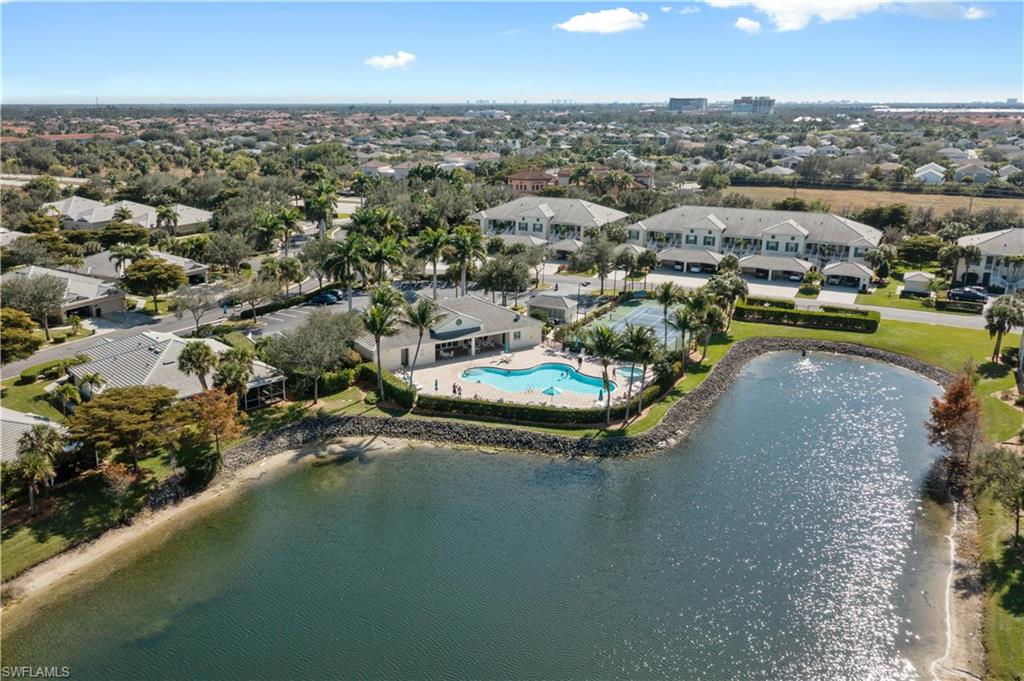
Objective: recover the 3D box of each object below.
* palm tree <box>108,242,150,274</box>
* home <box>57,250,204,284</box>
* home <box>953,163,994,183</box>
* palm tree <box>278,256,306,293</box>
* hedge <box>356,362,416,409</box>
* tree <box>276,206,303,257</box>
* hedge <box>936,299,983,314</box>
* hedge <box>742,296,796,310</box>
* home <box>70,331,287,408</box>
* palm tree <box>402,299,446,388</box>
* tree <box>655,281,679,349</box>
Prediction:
[{"bbox_3d":[-68.388,-12.166,142.026,6.500,9.600,6.500,0,17,0],"label":"palm tree"},{"bbox_3d":[-73.518,-13.998,154.907,26.000,5.700,14.800,7,18,21],"label":"home"},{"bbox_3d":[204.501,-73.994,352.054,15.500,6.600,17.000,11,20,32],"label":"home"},{"bbox_3d":[-38.940,-11.210,140.790,4.600,7.390,4.600,0,17,0],"label":"palm tree"},{"bbox_3d":[-14.790,5.230,95.330,2.000,1.900,11.200,-12,20,-35],"label":"hedge"},{"bbox_3d":[-48.810,-23.650,175.080,6.000,11.590,6.000,0,17,0],"label":"tree"},{"bbox_3d":[75.100,-5.601,133.617,7.100,1.400,1.200,7,18,21],"label":"hedge"},{"bbox_3d":[44.500,-6.371,136.466,8.200,1.250,1.400,7,18,21],"label":"hedge"},{"bbox_3d":[-42.566,2.457,96.734,18.300,6.300,29.500,-15,22,-41],"label":"home"},{"bbox_3d":[-10.470,0.418,95.054,5.300,11.169,5.100,0,17,0],"label":"palm tree"},{"bbox_3d":[20.837,-2.587,107.229,3.500,10.700,3.500,0,17,0],"label":"tree"}]

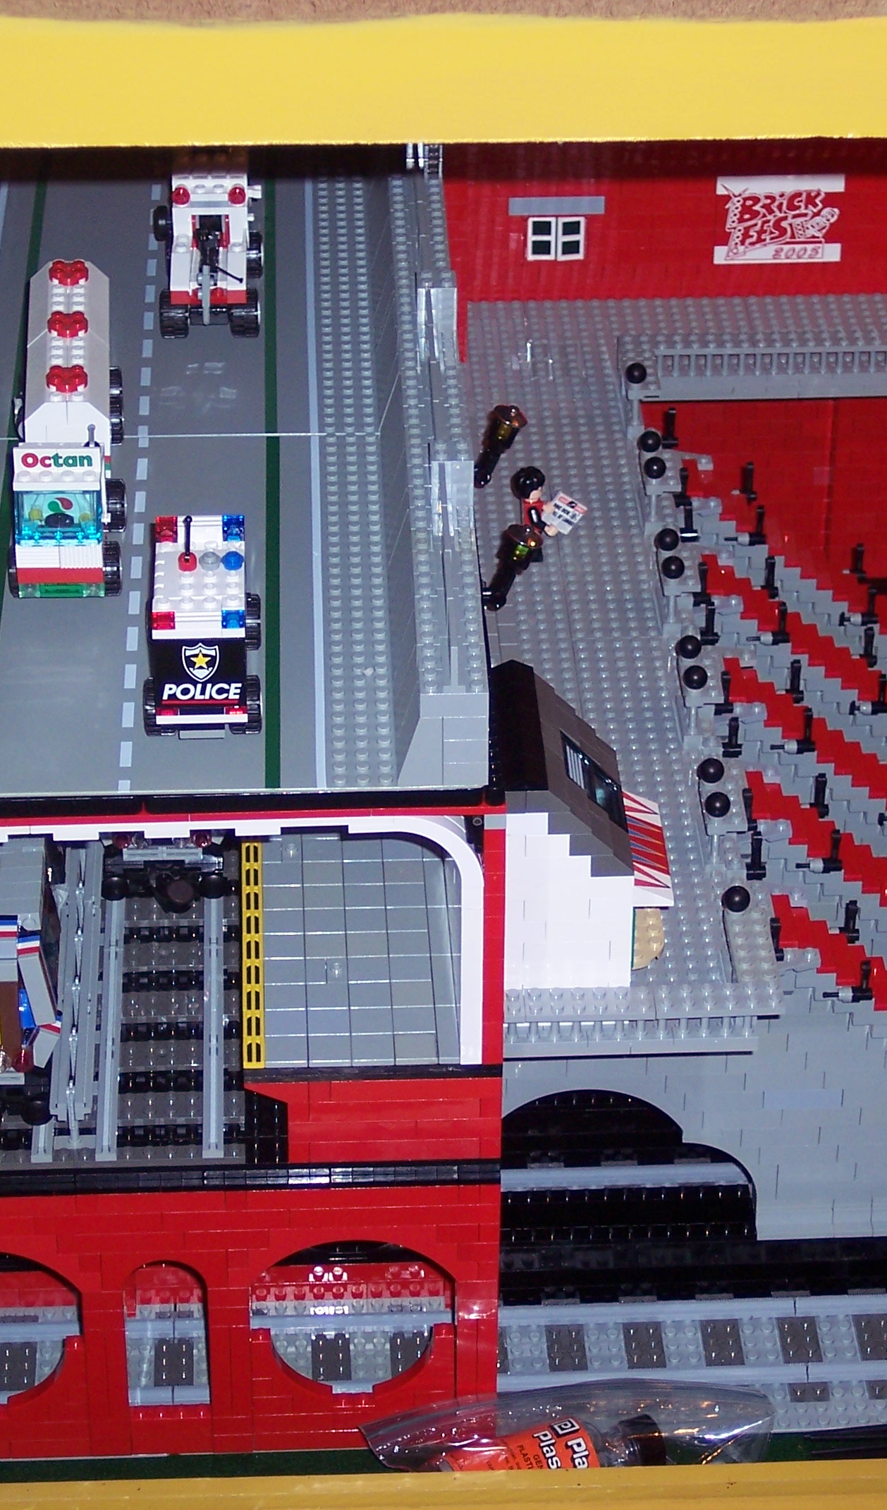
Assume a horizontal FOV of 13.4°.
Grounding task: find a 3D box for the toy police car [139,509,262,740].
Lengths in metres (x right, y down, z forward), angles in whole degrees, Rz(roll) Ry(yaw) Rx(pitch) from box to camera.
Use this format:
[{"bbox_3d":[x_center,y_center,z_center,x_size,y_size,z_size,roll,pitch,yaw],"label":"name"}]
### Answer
[{"bbox_3d":[-0.087,-0.053,1.363,0.042,0.069,0.089,-1,34,-2],"label":"toy police car"}]

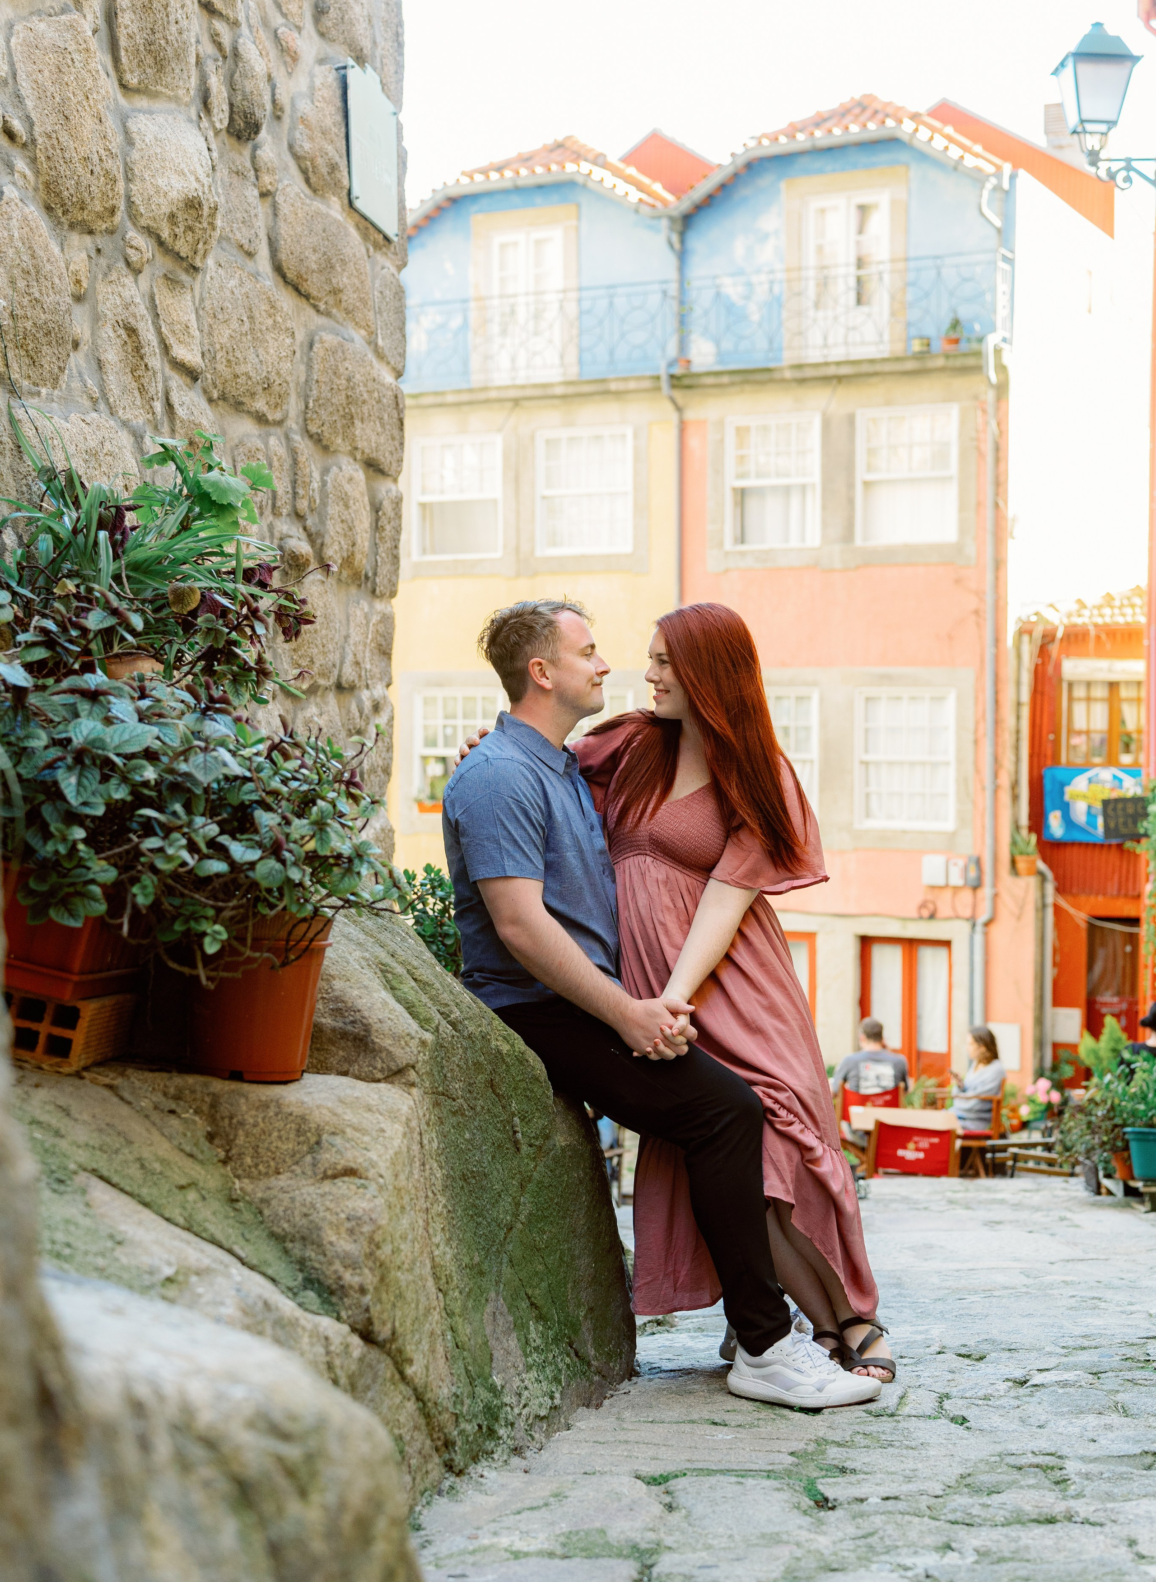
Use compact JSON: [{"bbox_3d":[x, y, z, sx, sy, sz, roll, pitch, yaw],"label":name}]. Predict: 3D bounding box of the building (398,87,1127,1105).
[{"bbox_3d":[2.138,-2.182,23.991,7.591,10.622,5.500,1,3,24],"label":"building"}]

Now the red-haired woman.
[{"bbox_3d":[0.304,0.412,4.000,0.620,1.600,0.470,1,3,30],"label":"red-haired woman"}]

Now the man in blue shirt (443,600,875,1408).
[{"bbox_3d":[0.173,0.420,3.970,0.840,1.630,0.530,1,2,12],"label":"man in blue shirt"}]

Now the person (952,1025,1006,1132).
[{"bbox_3d":[2.968,2.403,14.700,0.660,1.250,0.480,0,2,-13],"label":"person"}]

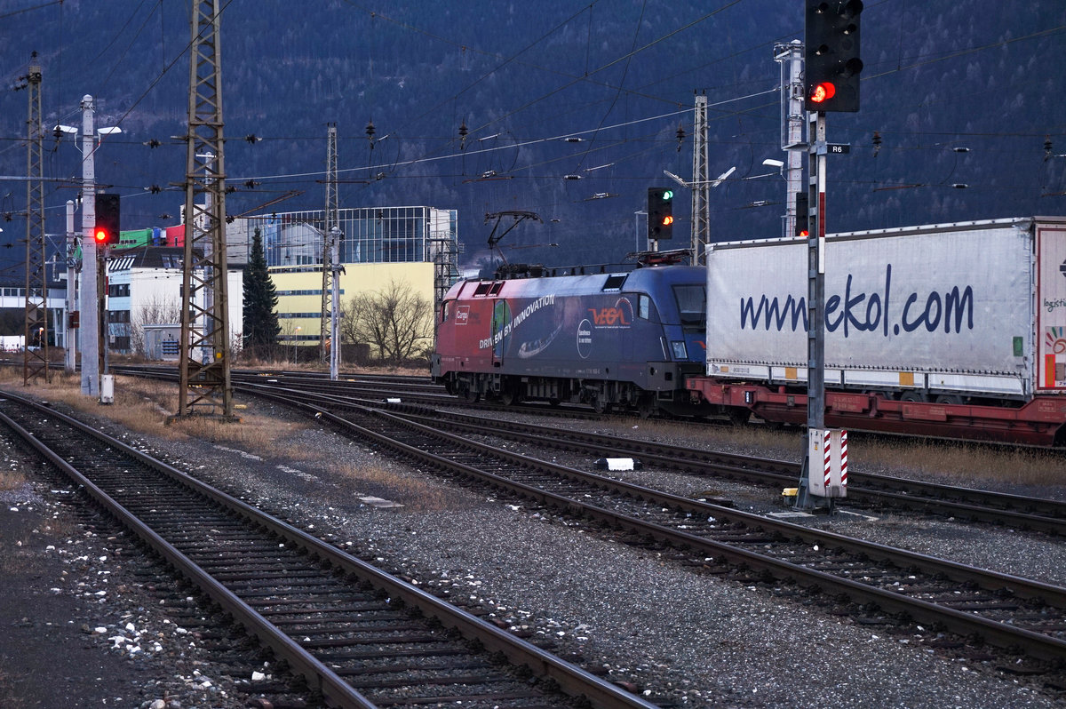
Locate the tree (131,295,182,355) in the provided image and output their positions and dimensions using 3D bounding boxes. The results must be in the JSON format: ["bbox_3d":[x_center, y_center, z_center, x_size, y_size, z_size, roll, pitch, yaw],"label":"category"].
[{"bbox_3d":[-34.762,-2.580,180.000,4.800,5.600,4.400,0,1,-11],"label":"tree"}]

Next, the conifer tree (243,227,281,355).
[{"bbox_3d":[-24.183,-5.502,174.000,3.600,11.600,3.600,0,1,-8],"label":"conifer tree"}]

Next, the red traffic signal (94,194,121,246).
[{"bbox_3d":[-13.560,-4.287,62.200,0.800,1.700,0.400,0,1,-16],"label":"red traffic signal"}]

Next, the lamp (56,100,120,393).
[{"bbox_3d":[-16.053,-3.865,70.500,2.400,10.950,0.700,0,1,-15],"label":"lamp"}]

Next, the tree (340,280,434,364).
[{"bbox_3d":[-11.157,-2.627,150.000,7.200,6.600,6.300,0,1,-4],"label":"tree"}]

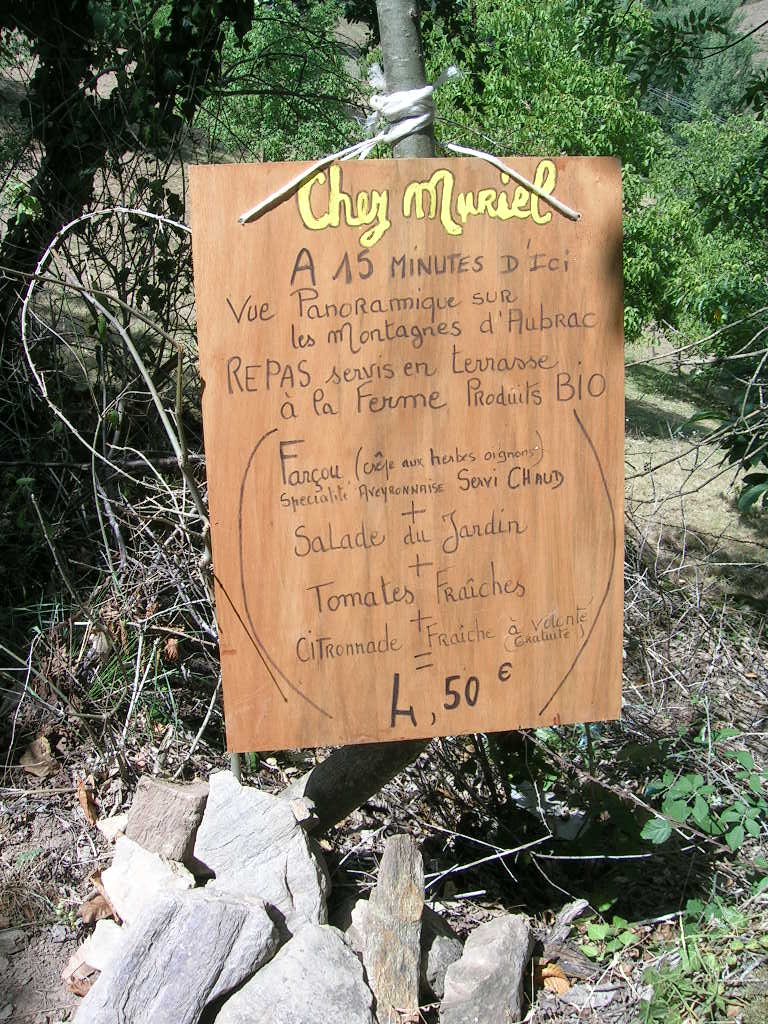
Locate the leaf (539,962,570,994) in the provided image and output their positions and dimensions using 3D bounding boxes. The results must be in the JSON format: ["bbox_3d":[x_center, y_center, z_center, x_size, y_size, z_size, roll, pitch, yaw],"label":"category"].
[{"bbox_3d":[0.227,0.617,1.370,0.042,0.026,0.038,-1,13,0],"label":"leaf"}]

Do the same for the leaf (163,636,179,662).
[{"bbox_3d":[-0.412,0.266,2.000,0.033,0.045,0.030,-1,13,0],"label":"leaf"}]

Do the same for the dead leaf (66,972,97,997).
[{"bbox_3d":[-0.400,0.625,1.370,0.042,0.021,0.033,-1,13,0],"label":"dead leaf"}]

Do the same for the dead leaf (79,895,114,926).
[{"bbox_3d":[-0.411,0.568,1.480,0.053,0.028,0.039,-1,13,0],"label":"dead leaf"}]

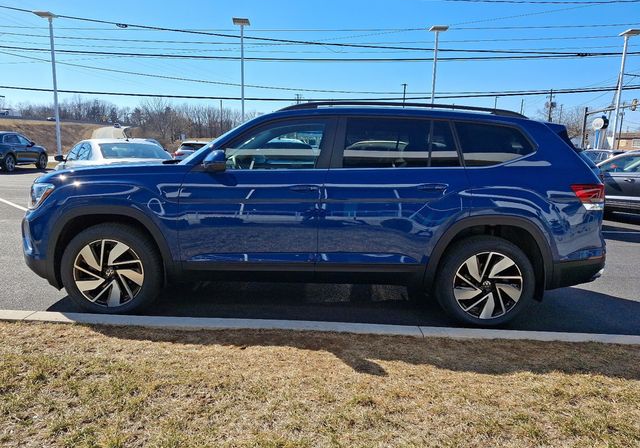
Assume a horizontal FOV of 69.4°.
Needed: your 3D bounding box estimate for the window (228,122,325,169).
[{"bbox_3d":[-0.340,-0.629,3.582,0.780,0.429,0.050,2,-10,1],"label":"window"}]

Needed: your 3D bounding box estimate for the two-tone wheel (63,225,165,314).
[{"bbox_3d":[-1.646,0.370,3.712,0.765,0.765,0.260,2,9,-1],"label":"two-tone wheel"}]

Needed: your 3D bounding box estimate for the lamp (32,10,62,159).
[{"bbox_3d":[-13.858,-6.774,23.864,0.700,7.640,1.050,1,10,0],"label":"lamp"}]

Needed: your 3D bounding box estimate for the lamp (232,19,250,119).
[{"bbox_3d":[-4.054,-6.506,23.869,0.700,7.570,1.050,1,10,0],"label":"lamp"}]

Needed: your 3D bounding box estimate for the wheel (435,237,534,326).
[{"bbox_3d":[1.331,0.468,3.763,0.765,0.765,0.260,2,9,-1],"label":"wheel"}]

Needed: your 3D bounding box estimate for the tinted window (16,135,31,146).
[{"bbox_3d":[-13.086,-3.685,20.400,0.060,0.470,1.000,-22,11,-3],"label":"tinted window"}]

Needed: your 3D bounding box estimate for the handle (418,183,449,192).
[{"bbox_3d":[0.855,-0.273,3.498,0.240,0.050,0.055,2,9,-1],"label":"handle"}]

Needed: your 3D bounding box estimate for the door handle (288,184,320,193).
[{"bbox_3d":[-0.120,-0.266,3.488,0.240,0.050,0.055,2,9,-1],"label":"door handle"}]

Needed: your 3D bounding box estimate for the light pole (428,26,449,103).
[{"bbox_3d":[5.923,-6.224,23.877,0.700,7.480,1.050,1,10,0],"label":"light pole"}]

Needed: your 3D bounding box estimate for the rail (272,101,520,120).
[{"bbox_3d":[0.687,-0.925,3.789,2.070,0.110,0.070,2,9,-1],"label":"rail"}]

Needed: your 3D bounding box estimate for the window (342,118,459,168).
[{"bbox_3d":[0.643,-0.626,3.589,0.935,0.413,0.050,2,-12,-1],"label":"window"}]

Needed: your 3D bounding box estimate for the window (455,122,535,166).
[{"bbox_3d":[1.367,-0.608,3.606,0.620,0.363,0.070,1,-13,-5],"label":"window"}]

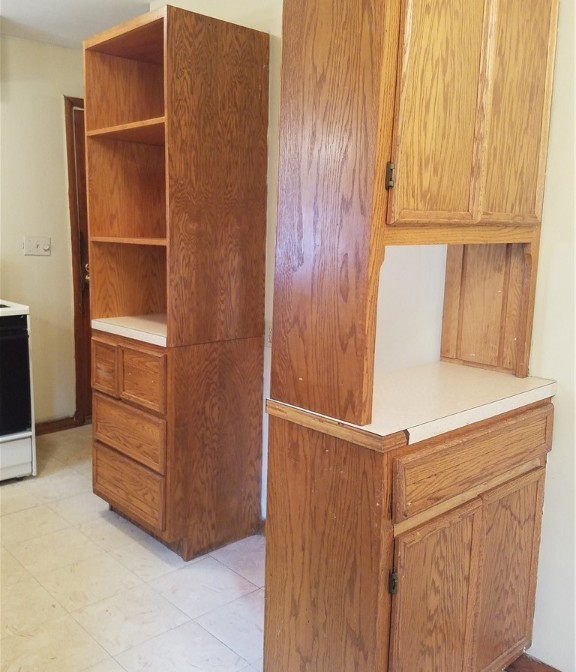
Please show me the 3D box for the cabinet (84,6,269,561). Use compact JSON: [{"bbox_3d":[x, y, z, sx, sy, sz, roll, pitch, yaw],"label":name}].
[{"bbox_3d":[-0.502,-0.172,2.530,0.493,2.115,0.646,-6,11,-43],"label":"cabinet"}]

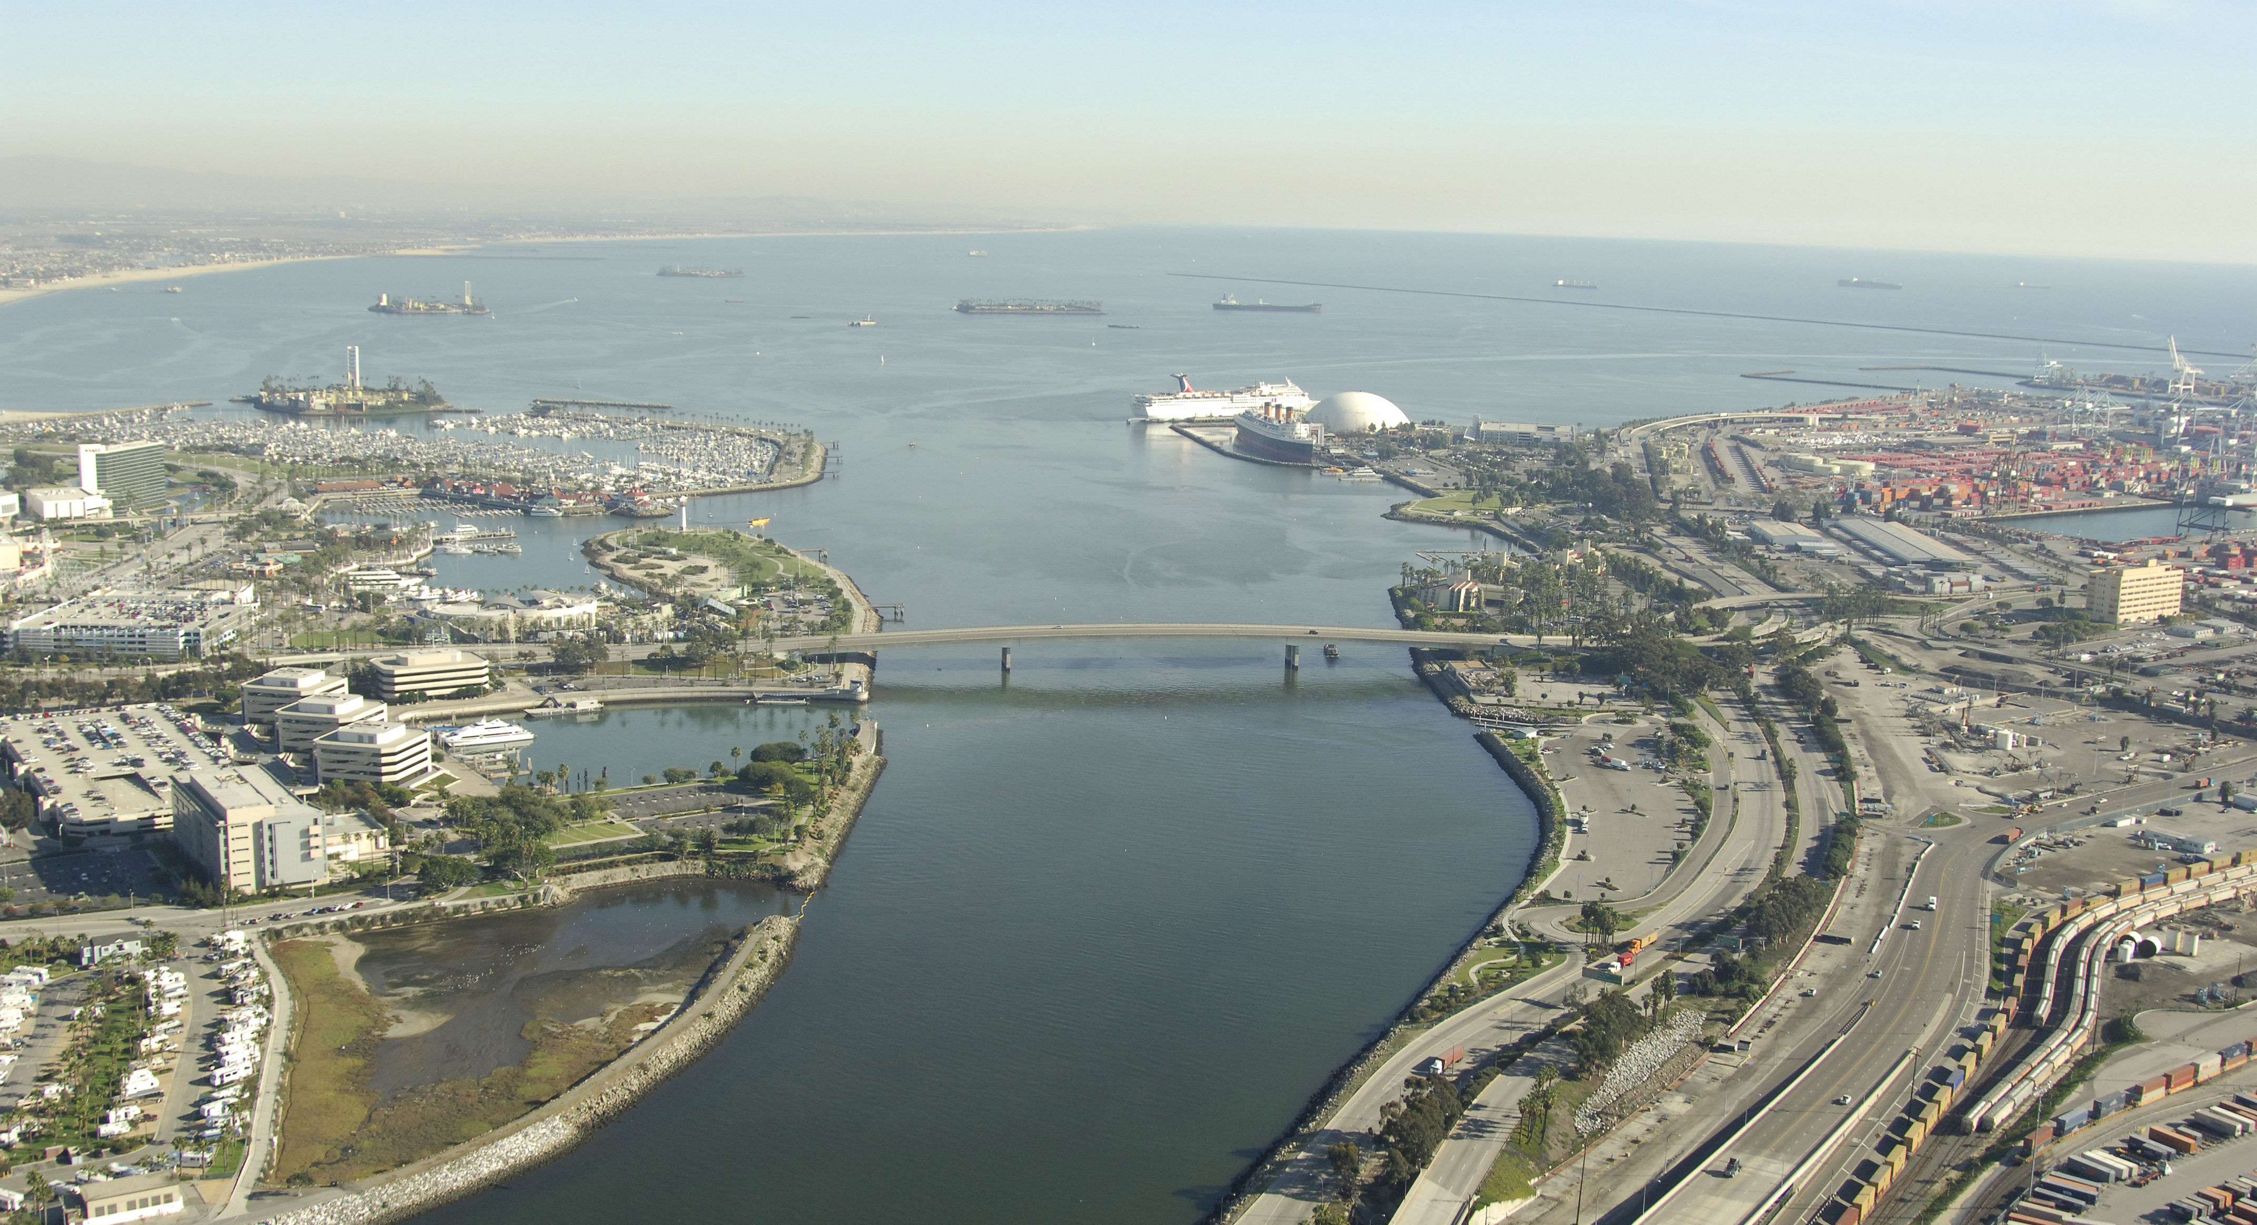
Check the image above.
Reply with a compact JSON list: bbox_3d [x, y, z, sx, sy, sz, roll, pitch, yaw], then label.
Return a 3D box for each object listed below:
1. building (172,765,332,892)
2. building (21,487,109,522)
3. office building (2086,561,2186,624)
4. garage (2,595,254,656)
[{"bbox_3d":[-318.317,77.233,815.760,35.000,29.000,77.000,-5,12,-34],"label":"building"},{"bbox_3d":[-751.770,-76.360,1595.180,38.500,15.000,61.000,-5,12,-34],"label":"building"},{"bbox_3d":[669.220,-14.320,1496.550,75.000,35.000,22.000,-5,13,-36],"label":"office building"},{"bbox_3d":[-520.629,8.628,1186.846,98.000,15.500,85.000,2,10,0],"label":"garage"}]

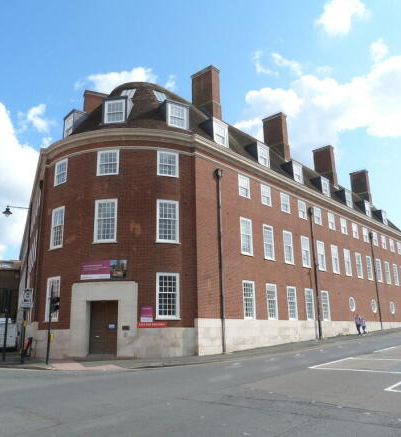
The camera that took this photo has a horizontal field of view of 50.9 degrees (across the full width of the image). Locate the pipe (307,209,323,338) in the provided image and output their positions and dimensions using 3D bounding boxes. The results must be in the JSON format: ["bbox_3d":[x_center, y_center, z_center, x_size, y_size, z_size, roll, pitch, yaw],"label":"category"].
[{"bbox_3d":[8.809,3.918,31.831,0.280,10.150,0.350,-13,-19,40],"label":"pipe"}]

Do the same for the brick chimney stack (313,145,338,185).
[{"bbox_3d":[13.870,-5.553,46.628,2.100,4.400,1.000,-13,-19,40],"label":"brick chimney stack"}]

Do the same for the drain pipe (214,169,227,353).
[{"bbox_3d":[1.188,2.094,23.433,0.240,10.400,0.300,-14,-20,40],"label":"drain pipe"}]

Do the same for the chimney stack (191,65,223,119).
[{"bbox_3d":[0.444,-9.049,32.253,2.120,4.590,1.000,-14,-20,40],"label":"chimney stack"}]

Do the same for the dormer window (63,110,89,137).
[{"bbox_3d":[-7.667,-5.633,26.153,1.150,1.650,1.450,12,-19,-40],"label":"dormer window"}]

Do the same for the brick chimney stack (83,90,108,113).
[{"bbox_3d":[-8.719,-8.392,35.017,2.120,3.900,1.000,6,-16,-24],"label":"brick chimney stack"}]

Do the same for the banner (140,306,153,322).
[{"bbox_3d":[-2.580,4.645,20.362,0.600,0.730,0.040,2,-15,-10],"label":"banner"}]

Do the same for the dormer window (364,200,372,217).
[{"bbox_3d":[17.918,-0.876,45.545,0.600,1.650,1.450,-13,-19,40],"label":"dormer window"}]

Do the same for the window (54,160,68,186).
[{"bbox_3d":[-7.838,-2.582,23.732,1.220,1.420,0.150,-13,-19,38],"label":"window"}]

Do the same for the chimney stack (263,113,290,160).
[{"bbox_3d":[7.063,-7.256,39.351,2.120,4.590,1.000,-14,-20,40],"label":"chimney stack"}]

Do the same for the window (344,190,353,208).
[{"bbox_3d":[14.315,-1.732,41.761,1.050,1.750,1.560,-14,-20,40],"label":"window"}]

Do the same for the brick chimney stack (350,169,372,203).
[{"bbox_3d":[20.408,-3.642,53.664,2.120,4.590,1.000,-14,-20,40],"label":"brick chimney stack"}]

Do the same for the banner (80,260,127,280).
[{"bbox_3d":[-4.793,2.567,20.932,2.420,0.890,0.060,-3,-15,9],"label":"banner"}]

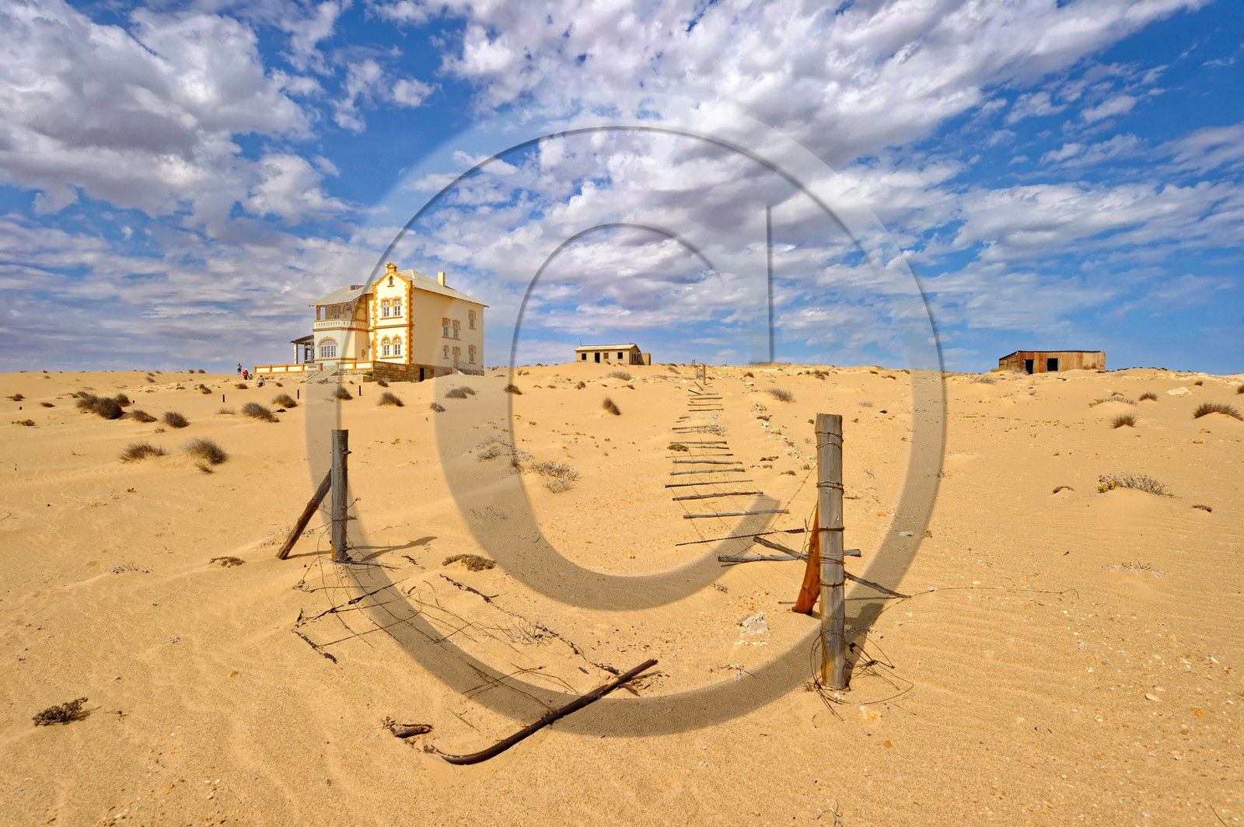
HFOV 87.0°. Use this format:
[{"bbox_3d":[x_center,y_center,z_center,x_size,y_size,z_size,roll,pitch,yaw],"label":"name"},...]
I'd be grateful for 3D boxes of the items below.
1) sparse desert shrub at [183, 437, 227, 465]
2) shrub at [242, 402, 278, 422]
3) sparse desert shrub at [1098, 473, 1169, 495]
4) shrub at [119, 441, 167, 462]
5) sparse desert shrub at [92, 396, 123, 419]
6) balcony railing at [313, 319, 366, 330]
[{"bbox_3d":[-9.598,0.861,15.100,0.870,0.620,0.820,0,0,0],"label":"sparse desert shrub"},{"bbox_3d":[-14.259,-0.057,25.800,1.250,0.760,1.050,0,0,0],"label":"shrub"},{"bbox_3d":[7.794,1.074,10.000,0.950,0.330,0.700,0,0,0],"label":"sparse desert shrub"},{"bbox_3d":[-11.311,0.907,15.500,0.950,0.470,0.850,0,0,0],"label":"shrub"},{"bbox_3d":[-20.614,-0.234,26.300,1.000,0.880,0.950,0,0,0],"label":"sparse desert shrub"},{"bbox_3d":[-30.700,-9.350,70.900,5.600,1.000,2.600,0,-1,24],"label":"balcony railing"}]

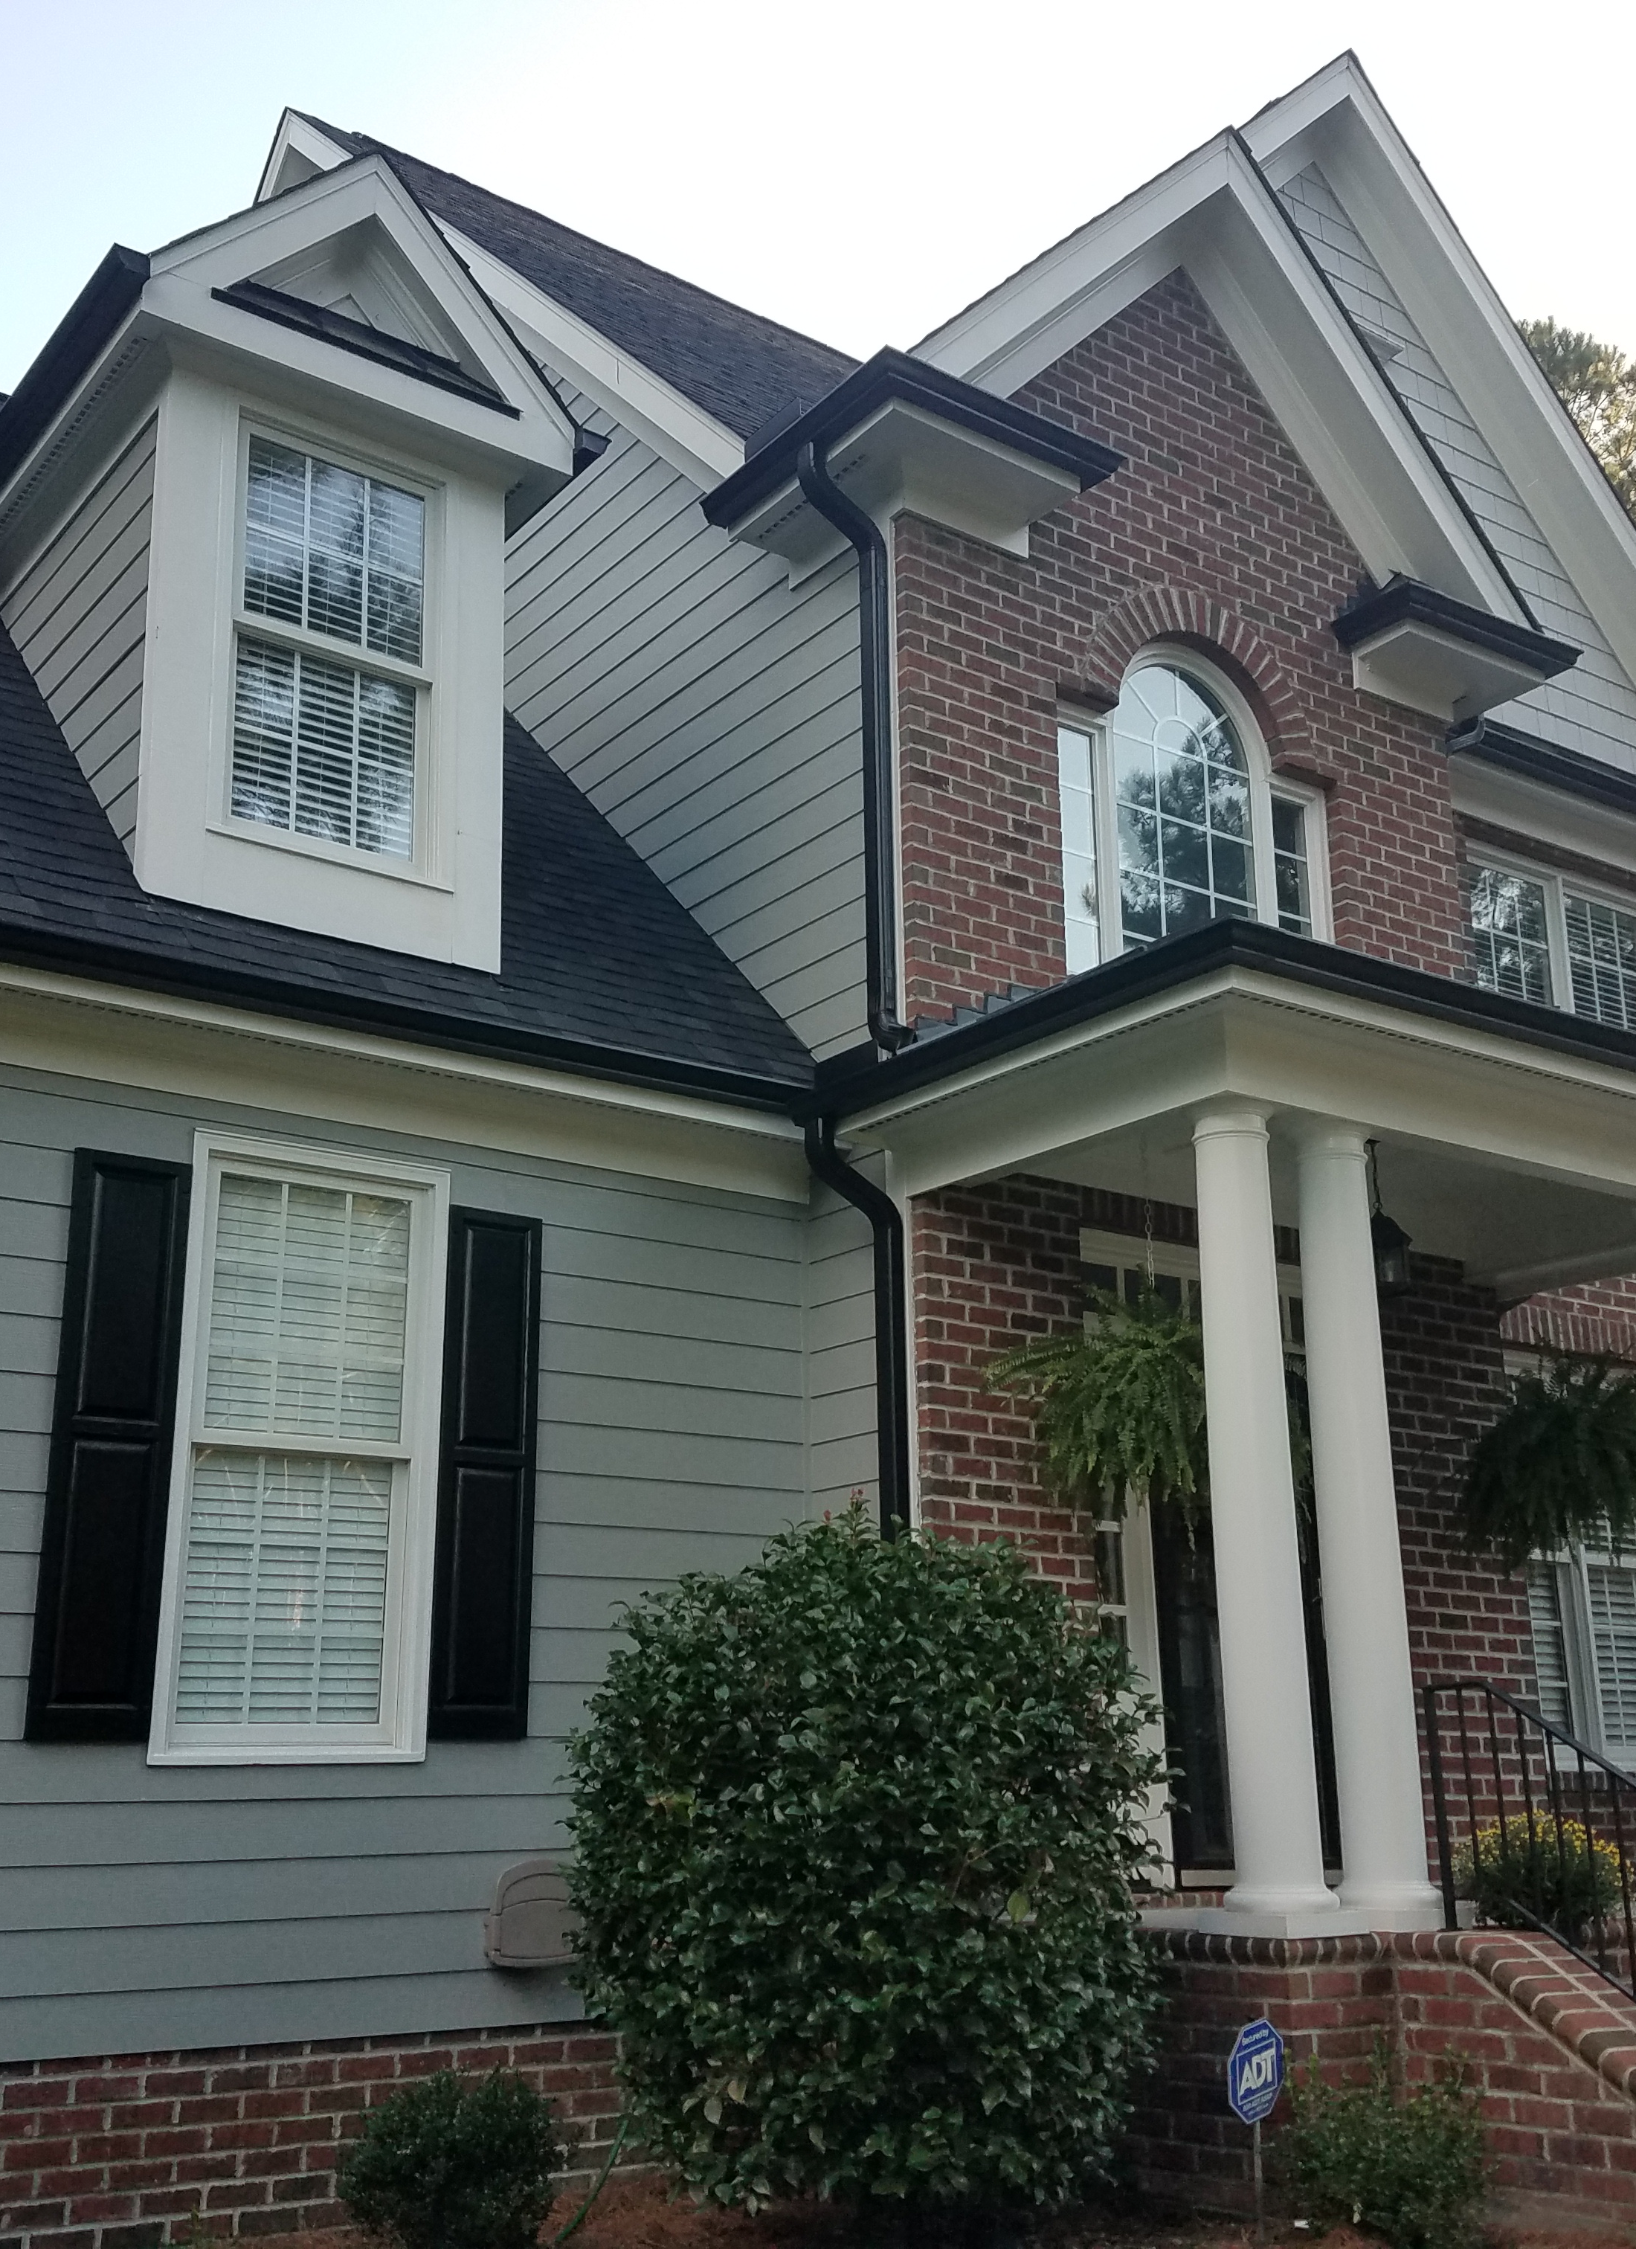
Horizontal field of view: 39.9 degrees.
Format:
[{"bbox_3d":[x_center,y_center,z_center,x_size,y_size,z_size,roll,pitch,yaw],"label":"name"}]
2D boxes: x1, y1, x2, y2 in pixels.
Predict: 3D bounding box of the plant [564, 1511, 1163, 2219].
[{"bbox_3d":[0.139,2.093,6.435,1.640,1.900,1.640,-1,-17,0],"label":"plant"}]

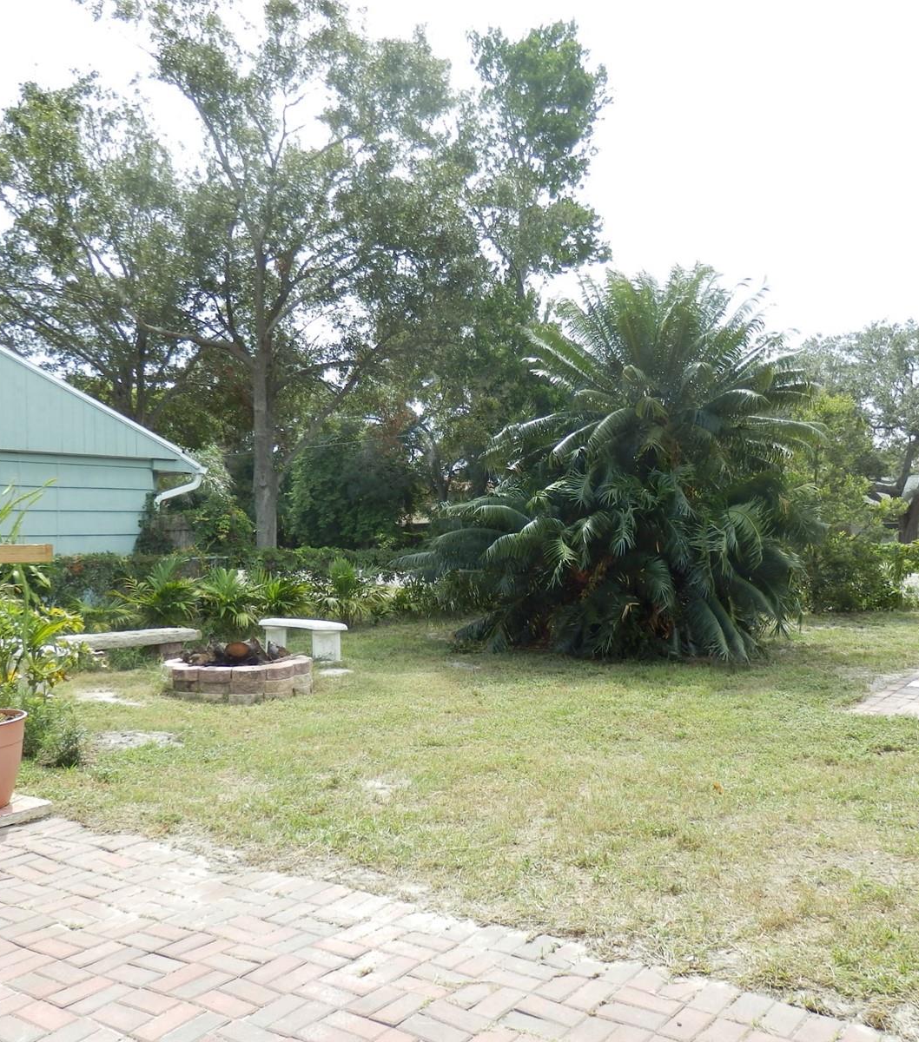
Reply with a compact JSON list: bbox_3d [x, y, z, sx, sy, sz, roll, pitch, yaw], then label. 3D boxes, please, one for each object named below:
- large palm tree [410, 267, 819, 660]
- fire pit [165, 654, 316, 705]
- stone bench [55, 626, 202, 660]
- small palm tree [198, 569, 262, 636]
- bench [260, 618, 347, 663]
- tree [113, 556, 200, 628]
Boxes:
[{"bbox_3d":[1.927,-0.826,12.500,5.000,4.650,4.700,-1,-1,9],"label":"large palm tree"},{"bbox_3d":[-1.970,1.379,8.950,1.300,0.300,1.300,-1,-1,-12],"label":"fire pit"},{"bbox_3d":[-3.640,1.404,11.050,1.620,0.360,0.280,0,-1,-41],"label":"stone bench"},{"bbox_3d":[-2.960,1.106,13.000,0.870,0.980,0.850,-1,-1,-13],"label":"small palm tree"},{"bbox_3d":[-1.739,1.332,11.200,1.100,0.430,0.430,-1,-1,34],"label":"bench"},{"bbox_3d":[-3.749,1.022,12.400,1.080,1.160,1.000,-1,-1,-17],"label":"tree"}]

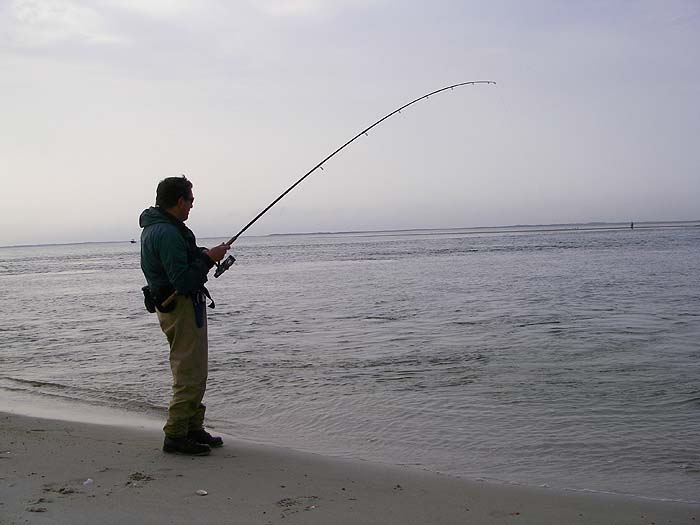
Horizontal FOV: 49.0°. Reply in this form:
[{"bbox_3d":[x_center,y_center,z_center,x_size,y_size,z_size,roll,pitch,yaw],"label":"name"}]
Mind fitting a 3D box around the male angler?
[{"bbox_3d":[-1.067,0.333,4.970,0.580,1.780,0.540,-3,2,-23],"label":"male angler"}]

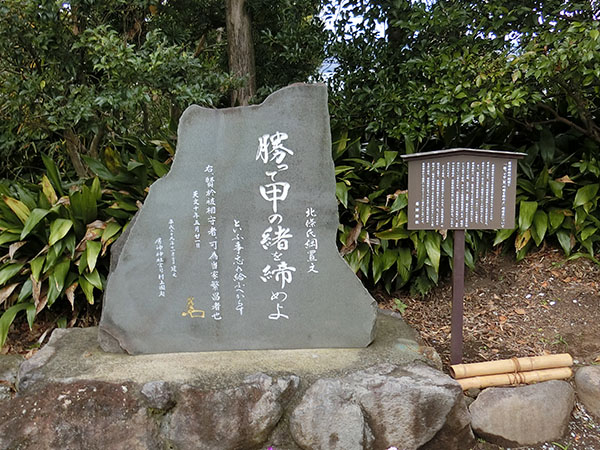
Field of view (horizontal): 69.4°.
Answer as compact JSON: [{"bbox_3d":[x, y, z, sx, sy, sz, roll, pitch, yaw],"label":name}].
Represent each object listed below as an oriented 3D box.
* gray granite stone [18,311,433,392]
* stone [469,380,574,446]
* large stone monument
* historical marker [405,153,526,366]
[{"bbox_3d":[-0.402,0.882,2.760,2.350,0.160,0.820,-1,8,-1],"label":"gray granite stone"},{"bbox_3d":[1.282,1.054,2.511,0.550,0.280,0.330,-1,8,0],"label":"stone"},{"bbox_3d":[-0.405,-0.031,2.792,1.720,1.640,0.300,-1,8,-2],"label":"large stone monument"},{"bbox_3d":[0.987,0.230,2.641,0.730,1.350,0.120,0,8,5],"label":"historical marker"}]

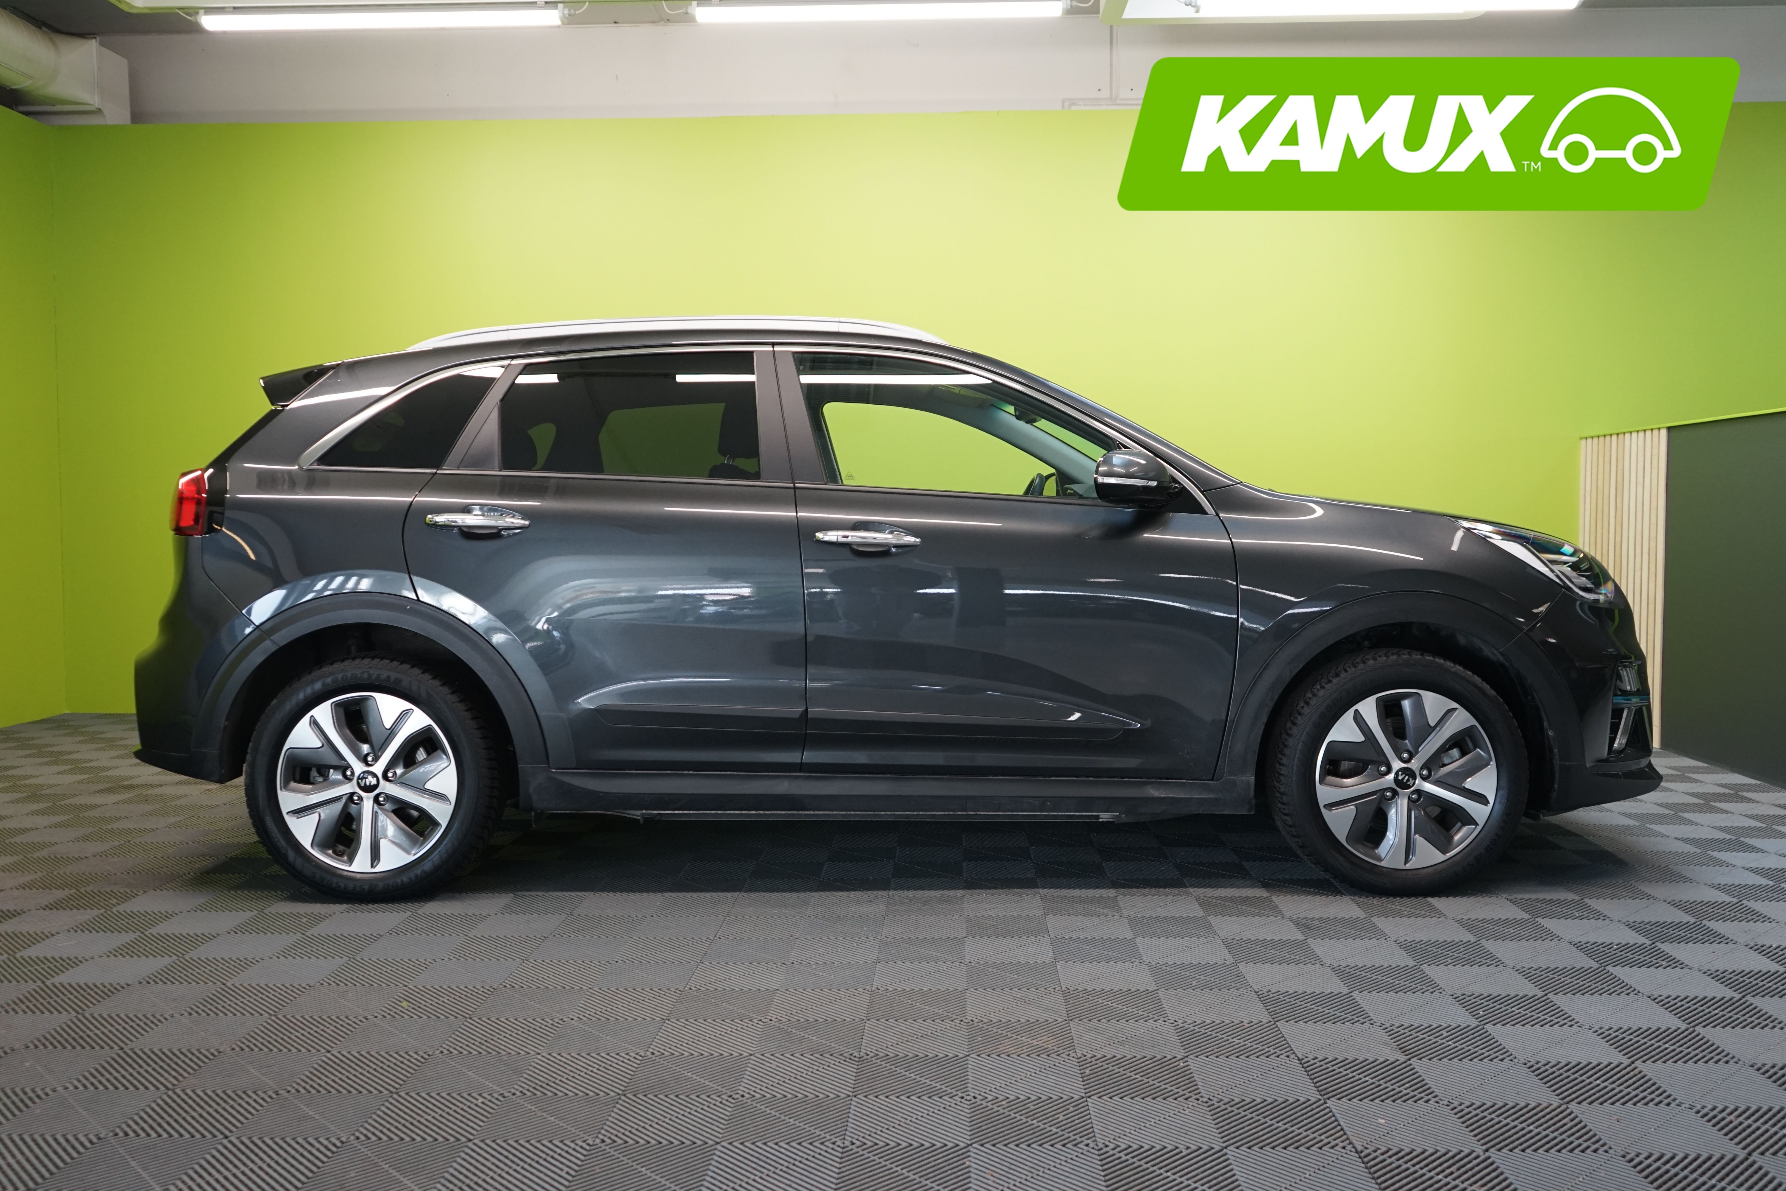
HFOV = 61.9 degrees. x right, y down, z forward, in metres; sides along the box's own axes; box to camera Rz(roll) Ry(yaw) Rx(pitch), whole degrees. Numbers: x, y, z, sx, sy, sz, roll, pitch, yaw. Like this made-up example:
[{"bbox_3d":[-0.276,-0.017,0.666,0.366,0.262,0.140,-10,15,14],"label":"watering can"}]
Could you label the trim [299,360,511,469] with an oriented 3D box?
[{"bbox_3d":[-1.297,-0.488,3.978,0.535,0.300,0.135,0,2,0],"label":"trim"}]

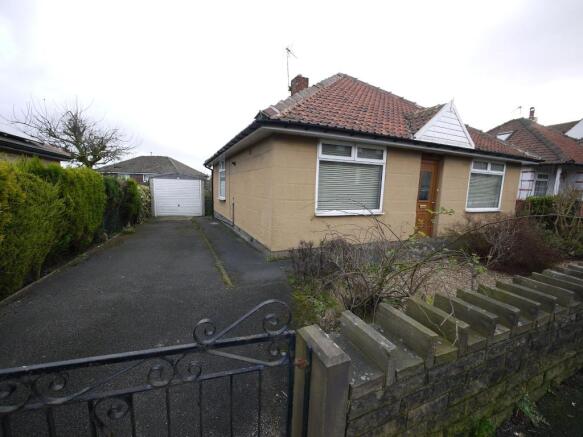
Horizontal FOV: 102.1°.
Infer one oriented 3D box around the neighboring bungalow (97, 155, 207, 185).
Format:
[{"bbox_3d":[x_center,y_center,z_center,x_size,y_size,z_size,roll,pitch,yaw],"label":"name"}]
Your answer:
[{"bbox_3d":[-16.360,-4.983,29.251,10.472,5.475,7.800,-2,8,-25],"label":"neighboring bungalow"}]

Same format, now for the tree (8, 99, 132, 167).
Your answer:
[{"bbox_3d":[-12.569,-3.504,13.626,5.200,6.496,5.000,-2,8,-25],"label":"tree"}]

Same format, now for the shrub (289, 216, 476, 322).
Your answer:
[{"bbox_3d":[1.240,0.571,3.632,2.300,1.100,1.600,-2,8,-25],"label":"shrub"}]

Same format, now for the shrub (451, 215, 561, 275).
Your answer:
[{"bbox_3d":[4.838,0.472,5.289,1.750,1.050,1.400,-2,8,-25],"label":"shrub"}]

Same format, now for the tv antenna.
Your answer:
[{"bbox_3d":[-0.024,-7.111,11.100,0.400,1.950,0.950,6,9,33],"label":"tv antenna"}]

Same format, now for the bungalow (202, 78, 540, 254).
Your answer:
[{"bbox_3d":[2.101,-3.064,10.497,10.400,6.600,9.700,-2,8,-25],"label":"bungalow"}]

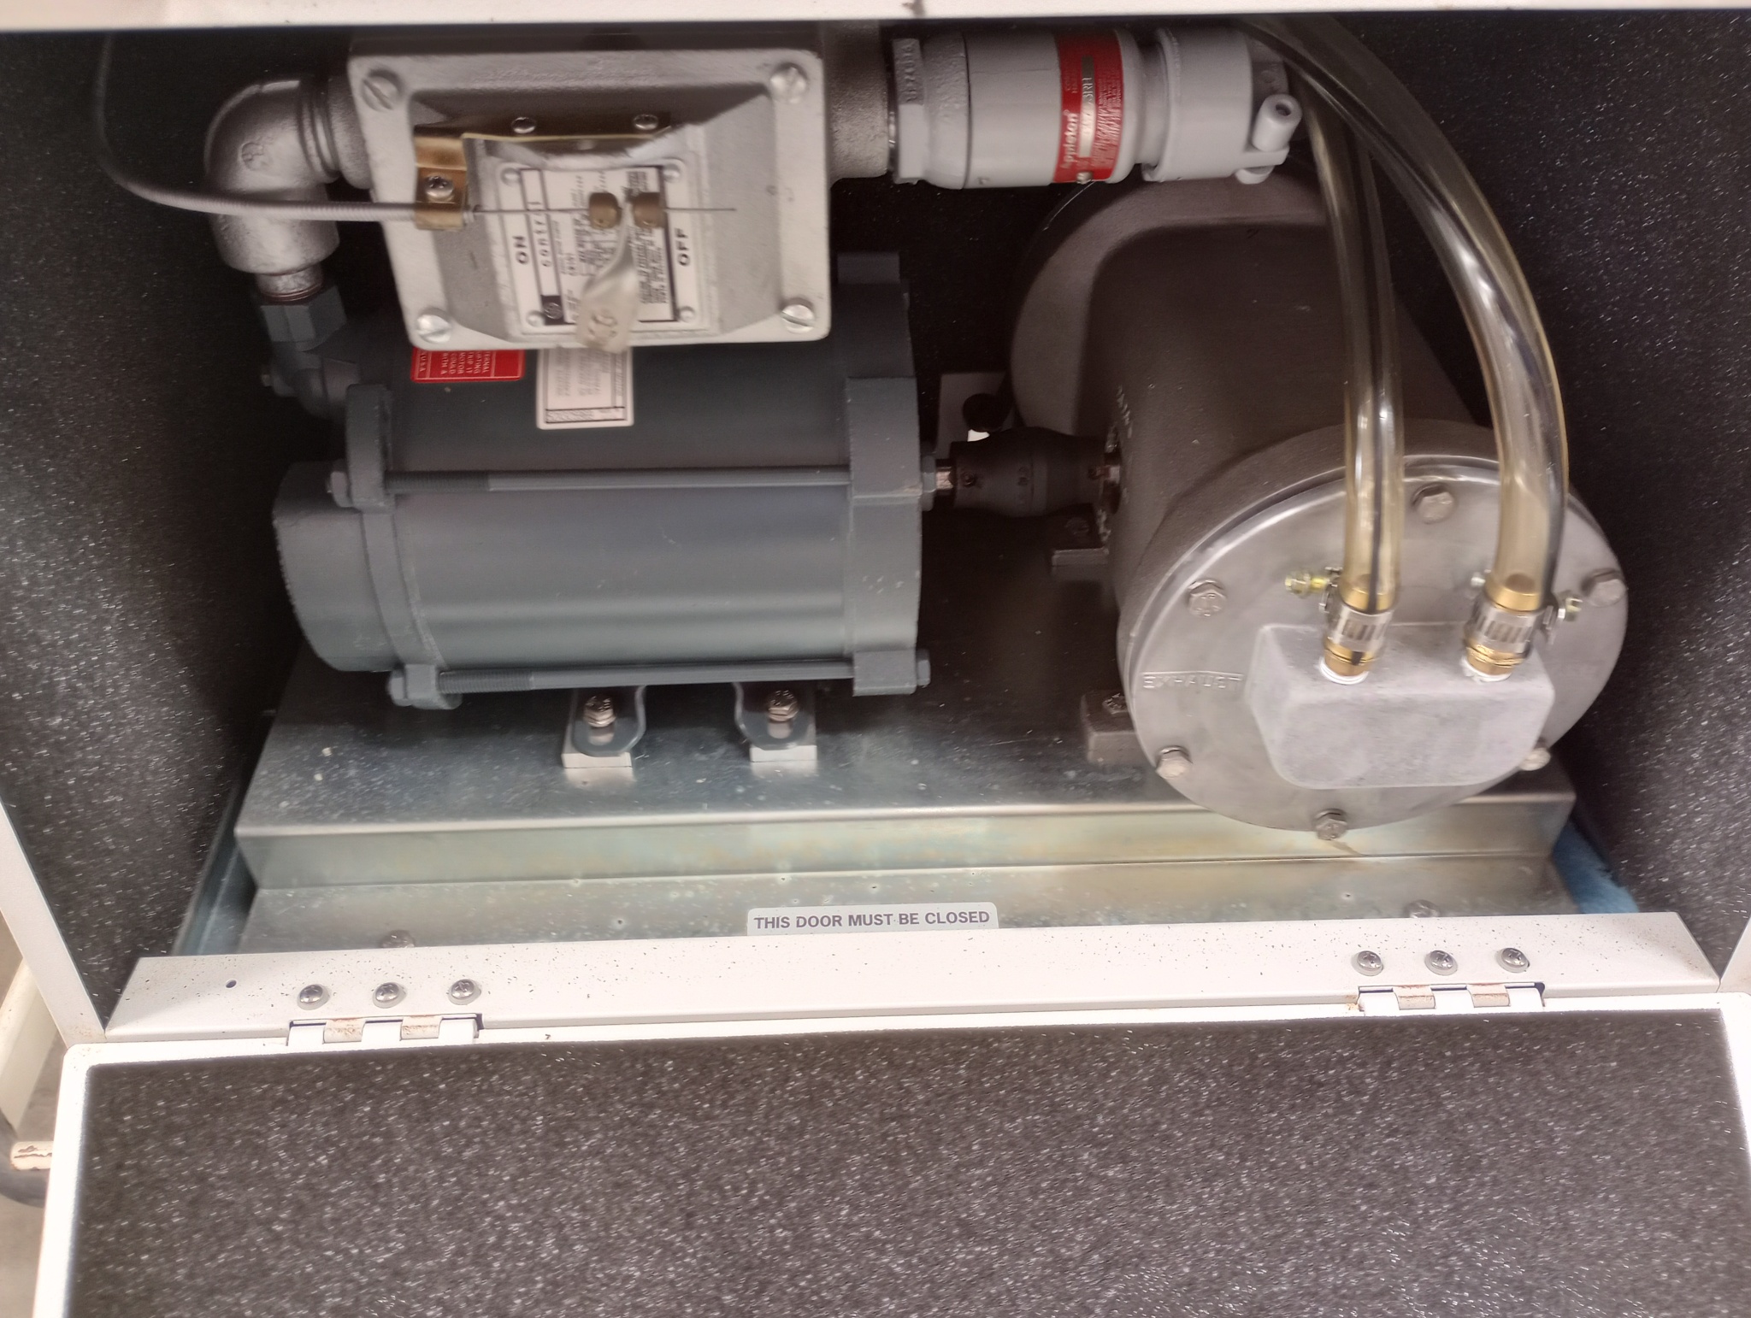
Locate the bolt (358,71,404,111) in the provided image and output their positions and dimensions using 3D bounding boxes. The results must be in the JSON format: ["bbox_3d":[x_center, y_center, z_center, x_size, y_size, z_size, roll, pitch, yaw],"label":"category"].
[{"bbox_3d":[-0.134,-0.154,0.384,0.011,0.011,0.004,-1,43,-1],"label":"bolt"}]

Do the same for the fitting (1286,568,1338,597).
[{"bbox_3d":[0.134,-0.023,0.433,0.017,0.009,0.009,-1,43,-1],"label":"fitting"}]

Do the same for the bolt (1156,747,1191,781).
[{"bbox_3d":[0.103,0.036,0.491,0.012,0.012,0.005,-1,43,-1],"label":"bolt"}]

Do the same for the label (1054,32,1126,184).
[{"bbox_3d":[0.065,-0.168,0.438,0.021,0.044,0.019,-1,28,-1],"label":"label"}]

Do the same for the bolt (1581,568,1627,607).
[{"bbox_3d":[0.228,-0.022,0.443,0.012,0.012,0.005,-1,43,-1],"label":"bolt"}]

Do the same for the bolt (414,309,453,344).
[{"bbox_3d":[-0.135,-0.101,0.433,0.011,0.011,0.004,-1,43,-1],"label":"bolt"}]

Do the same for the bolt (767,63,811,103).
[{"bbox_3d":[-0.024,-0.157,0.387,0.011,0.011,0.004,-1,43,-1],"label":"bolt"}]

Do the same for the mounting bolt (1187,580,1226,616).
[{"bbox_3d":[0.103,-0.019,0.440,0.012,0.012,0.005,-1,43,-1],"label":"mounting bolt"}]

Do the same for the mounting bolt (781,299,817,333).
[{"bbox_3d":[-0.024,-0.105,0.434,0.011,0.011,0.004,-1,43,-1],"label":"mounting bolt"}]

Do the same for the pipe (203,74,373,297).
[{"bbox_3d":[-0.188,-0.152,0.459,0.053,0.074,0.038,-1,43,-1],"label":"pipe"}]

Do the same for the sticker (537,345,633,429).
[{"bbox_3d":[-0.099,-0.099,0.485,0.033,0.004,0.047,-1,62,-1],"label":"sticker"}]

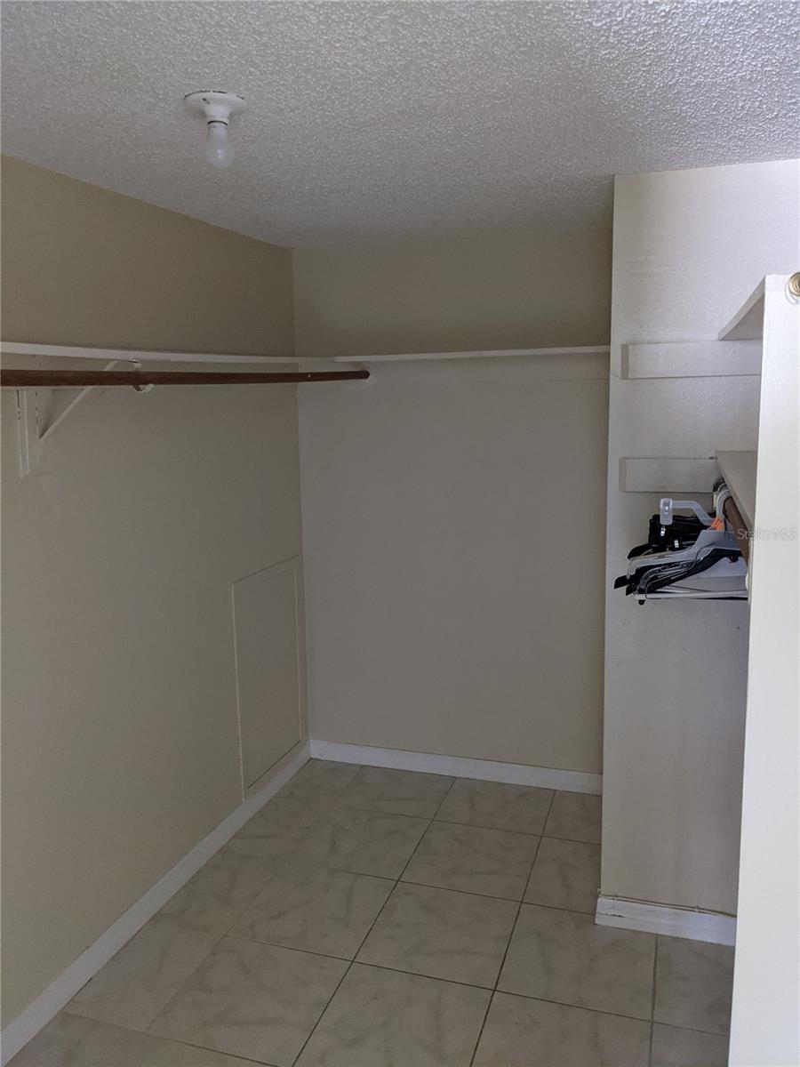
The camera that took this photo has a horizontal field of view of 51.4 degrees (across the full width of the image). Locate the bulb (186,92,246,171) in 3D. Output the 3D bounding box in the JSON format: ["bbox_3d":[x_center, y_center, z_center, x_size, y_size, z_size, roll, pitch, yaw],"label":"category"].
[{"bbox_3d":[-0.349,-0.758,1.586,0.115,0.125,0.115,-1,9,0],"label":"bulb"}]

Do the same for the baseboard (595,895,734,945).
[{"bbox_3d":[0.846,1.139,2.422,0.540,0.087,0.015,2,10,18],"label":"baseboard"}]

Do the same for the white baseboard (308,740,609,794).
[{"bbox_3d":[0.231,0.974,3.481,1.314,0.089,0.015,2,10,18],"label":"white baseboard"}]

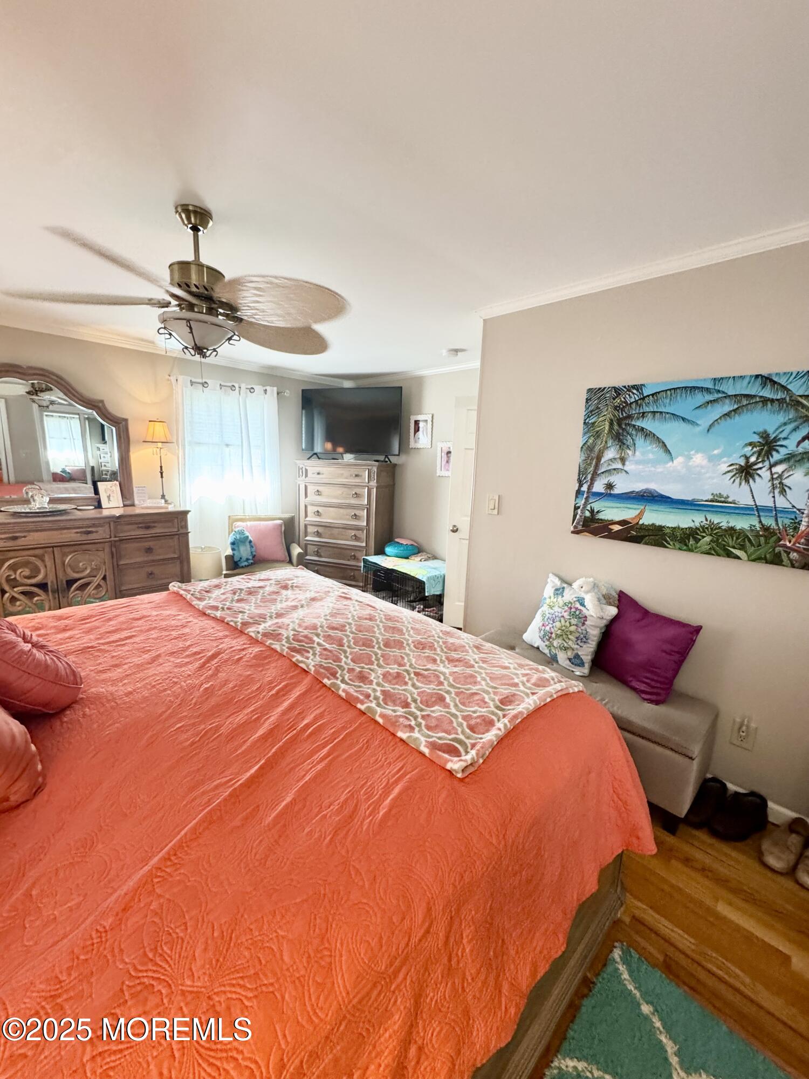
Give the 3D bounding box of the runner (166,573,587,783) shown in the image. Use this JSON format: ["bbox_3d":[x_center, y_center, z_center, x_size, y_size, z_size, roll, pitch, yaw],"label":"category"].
[{"bbox_3d":[-0.299,0.351,1.820,0.670,0.090,1.860,-9,15,-44],"label":"runner"}]

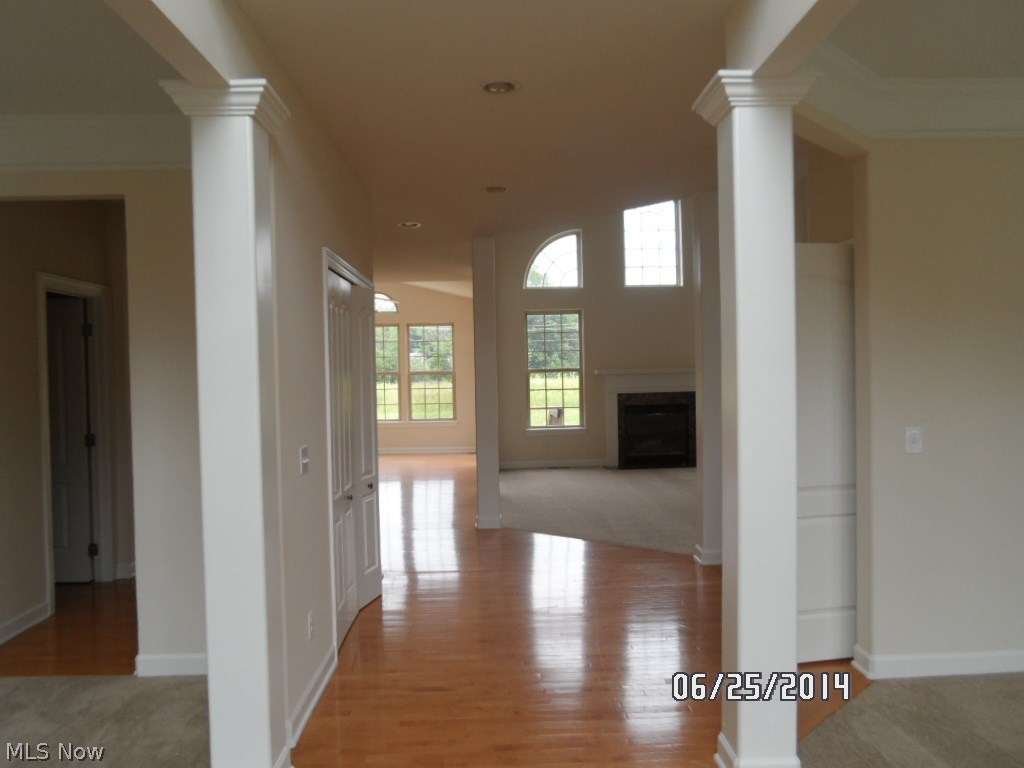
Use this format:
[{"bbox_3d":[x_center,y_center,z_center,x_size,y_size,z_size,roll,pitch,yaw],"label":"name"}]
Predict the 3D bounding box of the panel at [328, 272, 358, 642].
[{"bbox_3d":[-0.955,0.401,4.206,0.035,1.995,0.715,-1,1,-2],"label":"panel"}]

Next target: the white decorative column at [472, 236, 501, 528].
[{"bbox_3d":[-0.248,-0.012,7.051,0.223,2.728,0.225,-1,1,-2],"label":"white decorative column"}]

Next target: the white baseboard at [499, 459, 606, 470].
[{"bbox_3d":[0.577,1.215,10.770,1.546,0.115,0.022,-1,1,-2],"label":"white baseboard"}]

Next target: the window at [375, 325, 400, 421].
[{"bbox_3d":[-2.371,-0.187,13.046,0.828,1.721,0.100,-1,1,-2],"label":"window"}]

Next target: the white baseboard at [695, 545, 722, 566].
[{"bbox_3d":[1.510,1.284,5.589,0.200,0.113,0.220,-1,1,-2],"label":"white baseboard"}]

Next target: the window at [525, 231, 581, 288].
[{"bbox_3d":[0.602,-1.812,10.741,0.827,0.852,0.100,-1,1,-2],"label":"window"}]

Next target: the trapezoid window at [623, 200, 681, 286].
[{"bbox_3d":[2.045,-2.084,10.784,0.844,1.304,0.100,-1,1,-2],"label":"trapezoid window"}]

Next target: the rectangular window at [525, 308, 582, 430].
[{"bbox_3d":[0.622,-0.202,10.768,0.804,1.731,0.100,-1,1,-2],"label":"rectangular window"}]

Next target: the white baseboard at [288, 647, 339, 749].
[{"bbox_3d":[-0.894,1.371,3.360,0.022,0.113,0.870,-1,1,-2],"label":"white baseboard"}]

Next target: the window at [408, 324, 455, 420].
[{"bbox_3d":[-1.417,-0.206,13.076,0.816,1.738,0.100,-1,1,-2],"label":"window"}]

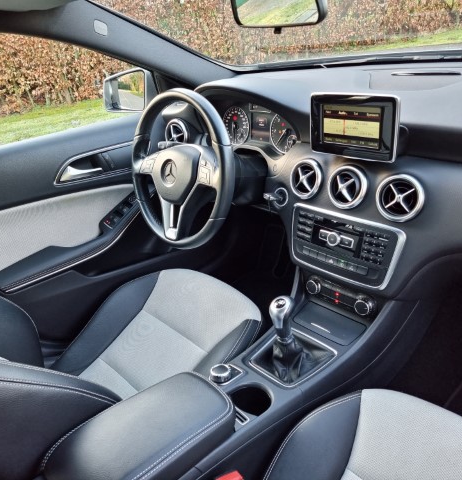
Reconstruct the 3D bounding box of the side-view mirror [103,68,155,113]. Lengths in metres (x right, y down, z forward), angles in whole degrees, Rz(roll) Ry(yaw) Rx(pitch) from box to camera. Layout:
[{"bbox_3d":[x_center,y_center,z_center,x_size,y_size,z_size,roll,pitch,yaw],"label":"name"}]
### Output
[{"bbox_3d":[-0.348,-0.502,1.490,0.220,0.155,0.105,10,33,31],"label":"side-view mirror"}]

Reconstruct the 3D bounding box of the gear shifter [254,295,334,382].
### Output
[{"bbox_3d":[0.107,0.174,0.876,0.130,0.155,0.120,-30,34,-35],"label":"gear shifter"}]

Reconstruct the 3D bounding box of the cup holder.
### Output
[{"bbox_3d":[0.041,0.322,0.834,0.084,0.065,0.084,-7,28,4],"label":"cup holder"}]

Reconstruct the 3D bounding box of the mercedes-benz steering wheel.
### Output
[{"bbox_3d":[-0.123,-0.166,1.067,0.100,0.375,0.375,-13,24,-42],"label":"mercedes-benz steering wheel"}]

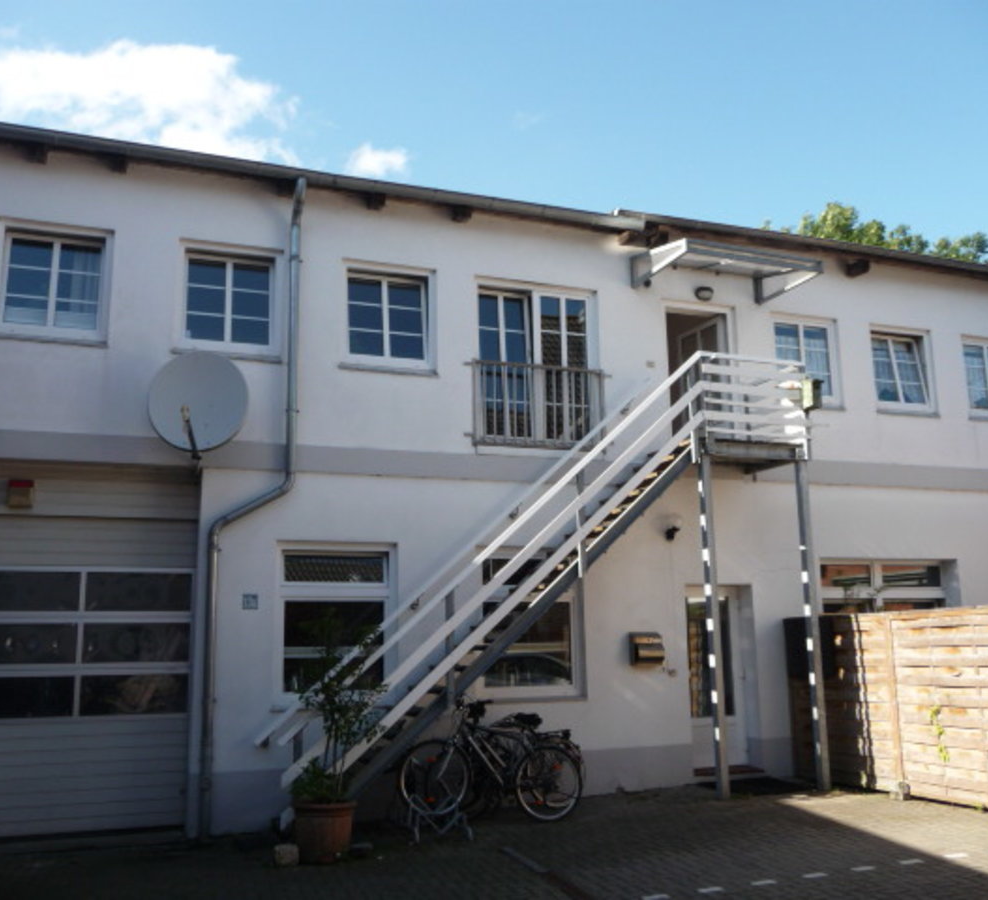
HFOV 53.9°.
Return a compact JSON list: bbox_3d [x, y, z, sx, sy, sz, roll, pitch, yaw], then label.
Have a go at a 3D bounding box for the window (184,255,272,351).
[{"bbox_3d":[-2.784,-1.571,10.239,0.950,1.100,0.130,3,-12,-20],"label":"window"}]

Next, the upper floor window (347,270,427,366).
[{"bbox_3d":[-1.174,-1.481,10.838,0.950,1.100,0.130,3,-12,-20],"label":"upper floor window"}]

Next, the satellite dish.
[{"bbox_3d":[-2.880,-0.472,9.328,0.940,1.020,0.500,-1,-19,-1],"label":"satellite dish"}]

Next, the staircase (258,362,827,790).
[{"bbox_3d":[0.714,1.245,10.295,6.050,4.820,1.060,3,-12,-20],"label":"staircase"}]

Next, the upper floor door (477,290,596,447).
[{"bbox_3d":[0.519,-0.947,11.376,1.500,1.950,0.150,3,-12,-20],"label":"upper floor door"}]

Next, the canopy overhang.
[{"bbox_3d":[2.794,-2.227,11.698,1.840,0.450,1.290,3,-12,-20],"label":"canopy overhang"}]

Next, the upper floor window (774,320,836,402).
[{"bbox_3d":[4.128,-1.187,12.812,0.950,1.100,0.130,3,-12,-20],"label":"upper floor window"}]

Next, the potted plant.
[{"bbox_3d":[-1.313,2.376,8.167,0.780,1.950,0.750,3,-12,-20],"label":"potted plant"}]

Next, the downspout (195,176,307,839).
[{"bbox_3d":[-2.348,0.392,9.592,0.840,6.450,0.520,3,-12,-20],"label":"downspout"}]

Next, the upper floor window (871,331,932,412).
[{"bbox_3d":[5.639,-1.103,13.374,0.950,1.100,0.130,3,-12,-20],"label":"upper floor window"}]

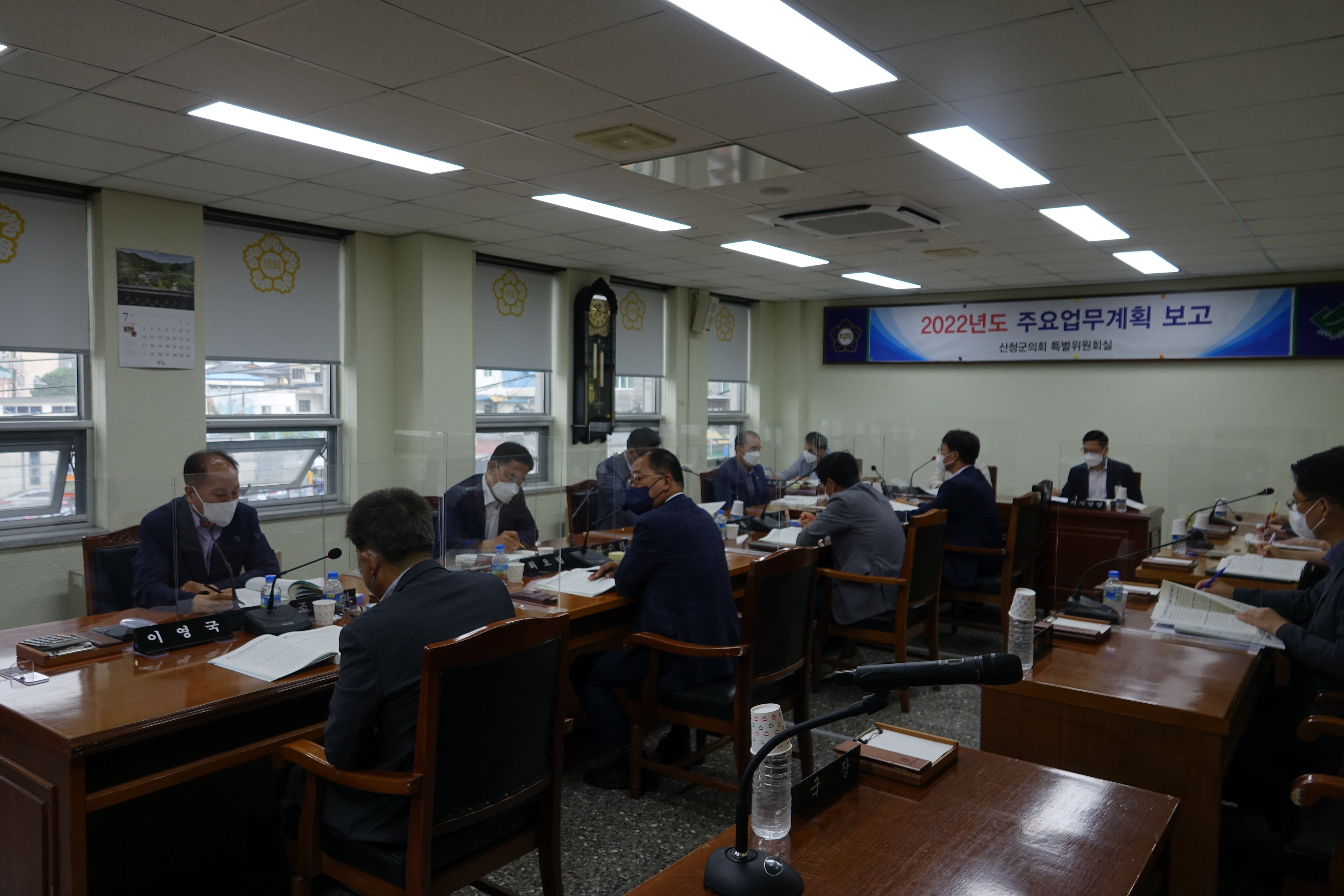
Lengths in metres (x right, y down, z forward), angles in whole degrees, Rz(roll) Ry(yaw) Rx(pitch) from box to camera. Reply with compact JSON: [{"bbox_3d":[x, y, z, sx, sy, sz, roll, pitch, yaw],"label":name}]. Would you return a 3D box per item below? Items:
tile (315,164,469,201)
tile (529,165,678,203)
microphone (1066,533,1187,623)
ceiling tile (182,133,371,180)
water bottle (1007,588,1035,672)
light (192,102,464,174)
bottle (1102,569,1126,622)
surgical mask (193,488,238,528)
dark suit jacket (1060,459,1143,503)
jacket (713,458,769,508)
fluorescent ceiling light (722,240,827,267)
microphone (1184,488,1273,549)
[{"bbox_3d":[-1.429,-1.352,4.556,0.600,0.020,0.600,3,4,37],"label":"tile"},{"bbox_3d":[-0.314,-1.334,4.538,0.600,0.015,0.600,4,5,38],"label":"tile"},{"bbox_3d":[1.454,0.408,2.872,0.385,0.310,0.120,4,5,38],"label":"microphone"},{"bbox_3d":[-1.795,-1.325,4.082,0.600,0.020,0.600,3,4,37],"label":"ceiling tile"},{"bbox_3d":[0.890,0.457,2.274,0.070,0.202,0.070,3,4,37],"label":"water bottle"},{"bbox_3d":[-1.420,-1.326,3.859,0.280,0.050,1.200,3,4,38],"label":"light"},{"bbox_3d":[1.366,0.446,2.766,0.064,0.148,0.064,3,4,37],"label":"bottle"},{"bbox_3d":[-1.632,0.217,3.190,0.100,0.115,0.140,26,16,28],"label":"surgical mask"},{"bbox_3d":[2.980,0.359,6.345,0.520,0.580,0.400,4,5,38],"label":"dark suit jacket"},{"bbox_3d":[0.473,0.339,6.047,0.380,0.570,0.460,4,5,38],"label":"jacket"},{"bbox_3d":[0.810,-1.470,6.739,0.280,0.050,1.200,3,4,38],"label":"fluorescent ceiling light"},{"bbox_3d":[2.644,0.336,4.338,0.385,0.310,0.120,4,5,38],"label":"microphone"}]

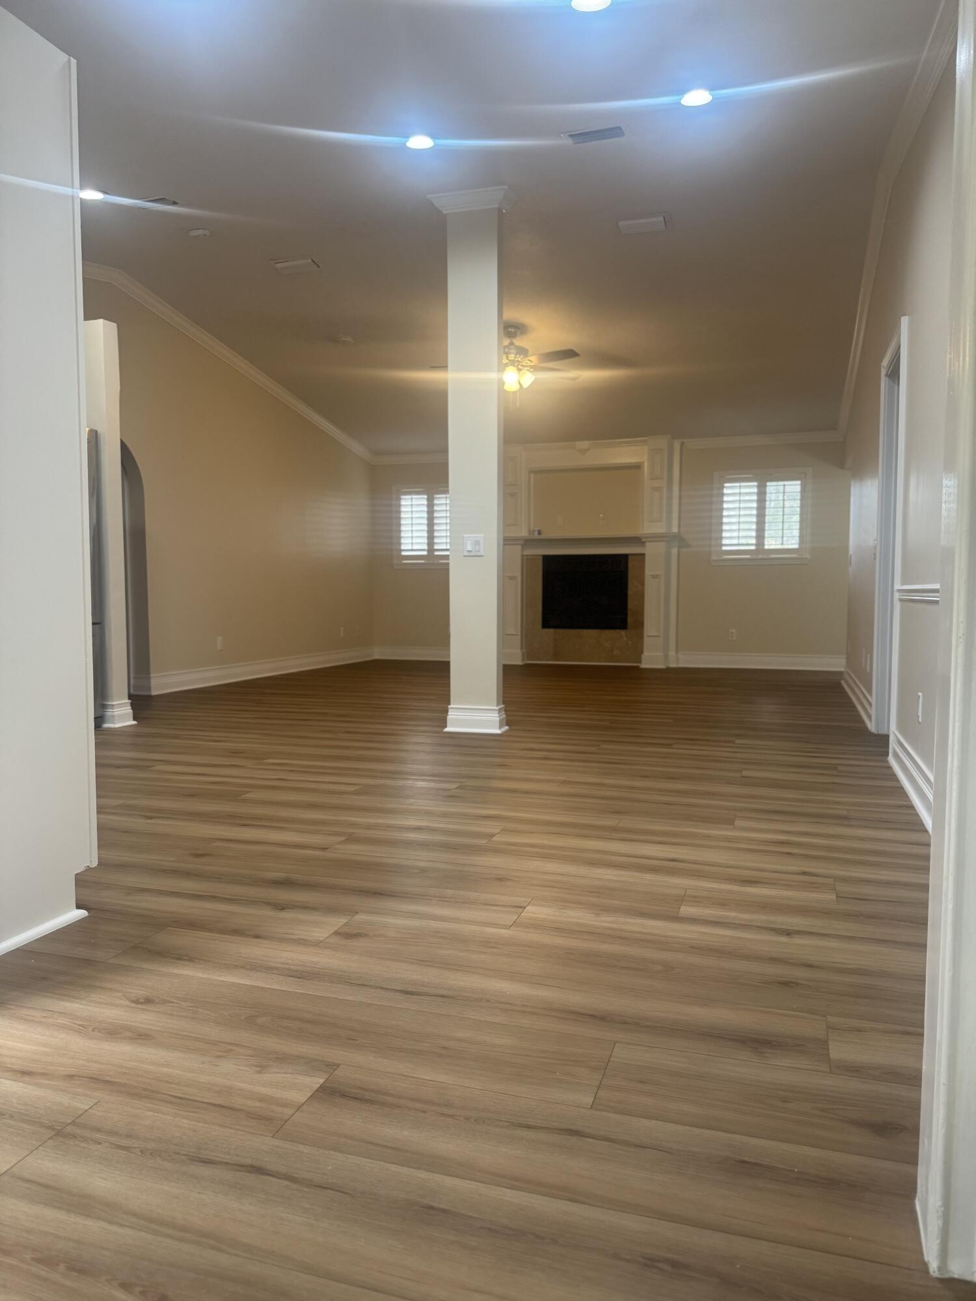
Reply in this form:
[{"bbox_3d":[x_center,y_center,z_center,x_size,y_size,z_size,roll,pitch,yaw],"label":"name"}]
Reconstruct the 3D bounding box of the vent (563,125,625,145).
[{"bbox_3d":[0.519,-2.471,4.343,0.300,0.030,0.190,1,15,19],"label":"vent"}]

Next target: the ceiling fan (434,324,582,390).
[{"bbox_3d":[0.205,-2.449,7.589,1.340,0.520,1.340,1,4,19],"label":"ceiling fan"}]

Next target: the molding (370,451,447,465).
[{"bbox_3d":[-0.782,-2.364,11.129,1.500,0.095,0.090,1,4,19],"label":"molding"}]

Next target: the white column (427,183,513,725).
[{"bbox_3d":[-0.073,-1.076,5.395,0.480,3.130,0.280,1,4,19],"label":"white column"}]

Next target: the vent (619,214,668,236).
[{"bbox_3d":[1.032,-2.835,6.008,0.340,0.030,0.180,1,-6,19],"label":"vent"}]

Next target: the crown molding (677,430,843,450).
[{"bbox_3d":[2.965,-2.283,9.820,1.680,0.095,0.090,1,4,19],"label":"crown molding"}]

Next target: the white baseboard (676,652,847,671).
[{"bbox_3d":[2.991,0.128,9.994,1.750,0.145,0.025,1,4,19],"label":"white baseboard"}]

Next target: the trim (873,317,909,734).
[{"bbox_3d":[2.178,-0.555,4.797,0.120,2.150,1.070,1,4,19],"label":"trim"}]

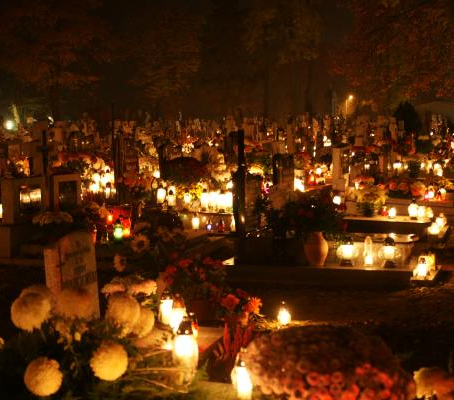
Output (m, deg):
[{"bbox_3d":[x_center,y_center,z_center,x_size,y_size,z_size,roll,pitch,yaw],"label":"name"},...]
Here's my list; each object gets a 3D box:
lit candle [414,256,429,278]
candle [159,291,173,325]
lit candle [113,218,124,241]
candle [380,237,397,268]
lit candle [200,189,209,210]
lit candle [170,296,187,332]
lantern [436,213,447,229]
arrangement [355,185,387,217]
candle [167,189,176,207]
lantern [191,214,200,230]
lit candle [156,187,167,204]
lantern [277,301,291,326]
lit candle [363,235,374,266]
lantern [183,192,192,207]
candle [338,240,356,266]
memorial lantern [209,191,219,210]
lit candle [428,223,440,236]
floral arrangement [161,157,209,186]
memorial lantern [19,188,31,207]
[{"bbox_3d":[1.840,0.636,8.200,0.130,0.205,0.130,2,6,20],"label":"lit candle"},{"bbox_3d":[-0.377,0.679,5.400,0.090,0.205,0.090,0,6,0],"label":"candle"},{"bbox_3d":[-1.164,0.317,9.300,0.105,0.230,0.105,0,6,0],"label":"lit candle"},{"bbox_3d":[1.463,0.473,7.800,0.180,0.285,0.180,0,6,0],"label":"candle"},{"bbox_3d":[-0.309,-0.007,11.900,0.130,0.290,0.130,0,5,0],"label":"lit candle"},{"bbox_3d":[-0.294,0.694,5.300,0.100,0.230,0.100,0,6,0],"label":"lit candle"},{"bbox_3d":[2.655,0.253,10.700,0.120,0.200,0.120,0,6,0],"label":"lantern"},{"bbox_3d":[1.807,0.012,10.800,0.400,0.400,0.400,0,6,0],"label":"arrangement"},{"bbox_3d":[-0.795,-0.035,12.200,0.130,0.250,0.130,0,5,0],"label":"candle"},{"bbox_3d":[-0.360,0.257,9.900,0.092,0.185,0.092,0,6,0],"label":"lantern"},{"bbox_3d":[-0.862,-0.053,11.400,0.130,0.240,0.130,0,6,0],"label":"lit candle"},{"bbox_3d":[0.433,0.851,6.500,0.100,0.195,0.100,2,6,20],"label":"lantern"},{"bbox_3d":[1.349,0.488,8.250,0.095,0.285,0.095,2,6,20],"label":"lit candle"},{"bbox_3d":[-0.561,-0.007,12.300,0.110,0.200,0.110,0,5,0],"label":"lantern"},{"bbox_3d":[1.184,0.518,8.550,0.185,0.275,0.175,0,5,0],"label":"candle"},{"bbox_3d":[-0.172,0.007,11.900,0.130,0.270,0.130,0,5,0],"label":"memorial lantern"},{"bbox_3d":[2.574,0.361,10.800,0.130,0.165,0.130,2,6,20],"label":"lit candle"},{"bbox_3d":[-0.584,-0.384,11.900,0.620,0.440,0.600,0,6,0],"label":"floral arrangement"},{"bbox_3d":[-2.325,-0.035,10.000,0.125,0.205,0.125,0,6,0],"label":"memorial lantern"}]

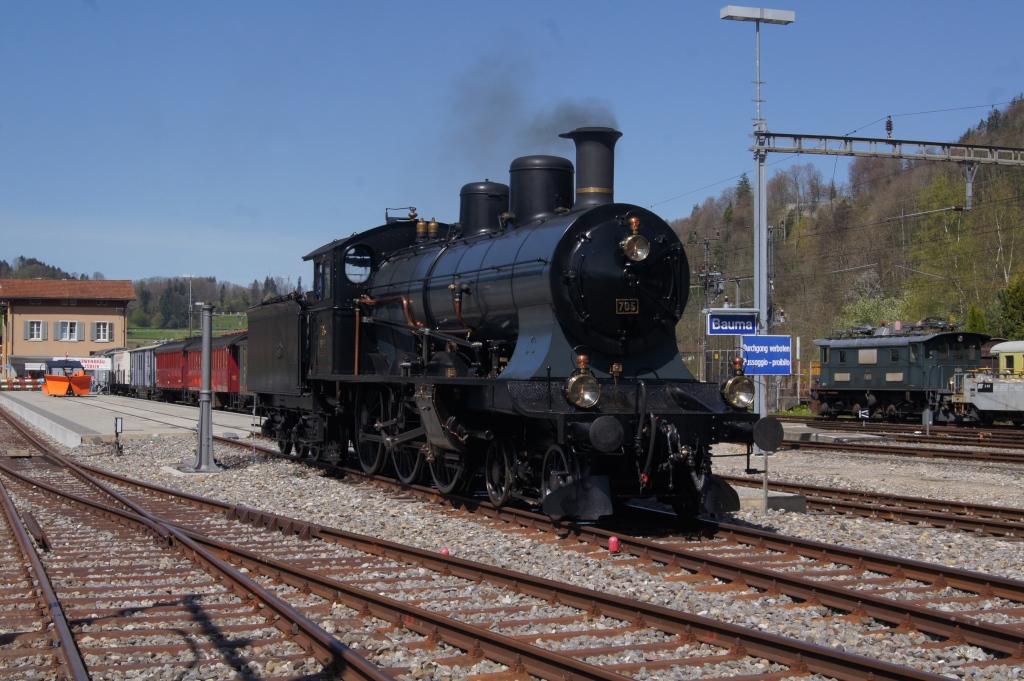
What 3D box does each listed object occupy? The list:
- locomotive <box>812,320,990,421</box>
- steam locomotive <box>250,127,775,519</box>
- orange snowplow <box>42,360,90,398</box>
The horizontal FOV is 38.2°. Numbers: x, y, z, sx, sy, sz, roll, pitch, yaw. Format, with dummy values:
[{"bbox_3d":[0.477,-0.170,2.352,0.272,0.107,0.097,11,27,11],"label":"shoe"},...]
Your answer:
[{"bbox_3d":[16.450,1.250,63.200,2.970,4.250,11.100,1,-2,-20],"label":"locomotive"},{"bbox_3d":[-1.335,-0.103,23.281,3.000,4.450,18.100,1,-2,-20],"label":"steam locomotive"},{"bbox_3d":[-34.100,2.980,113.000,3.400,2.900,4.600,1,-2,-20],"label":"orange snowplow"}]

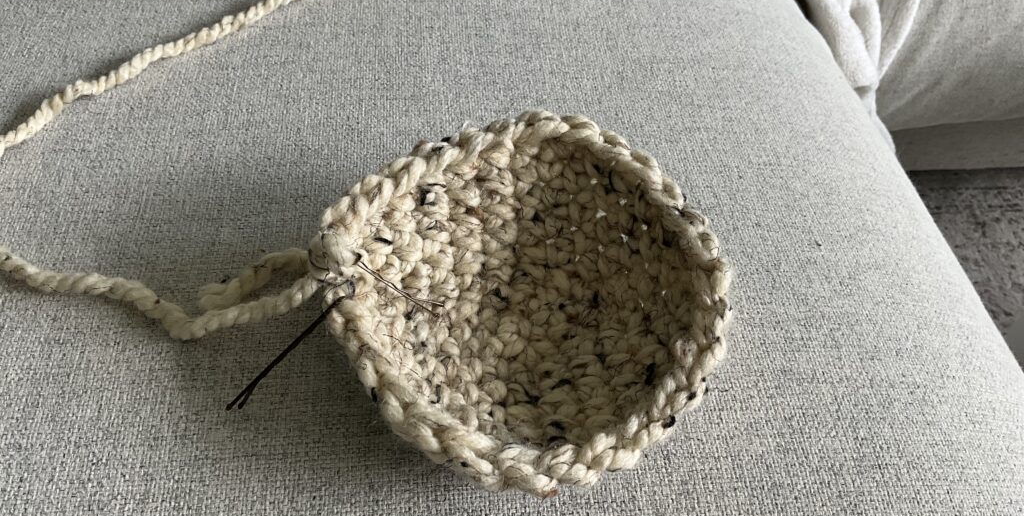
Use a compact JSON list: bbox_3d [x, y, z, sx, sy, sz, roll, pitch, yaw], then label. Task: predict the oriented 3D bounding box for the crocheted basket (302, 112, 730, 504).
[{"bbox_3d":[0.002,0.015,0.265,0.120,0.054,0.128,4,50,0],"label":"crocheted basket"}]

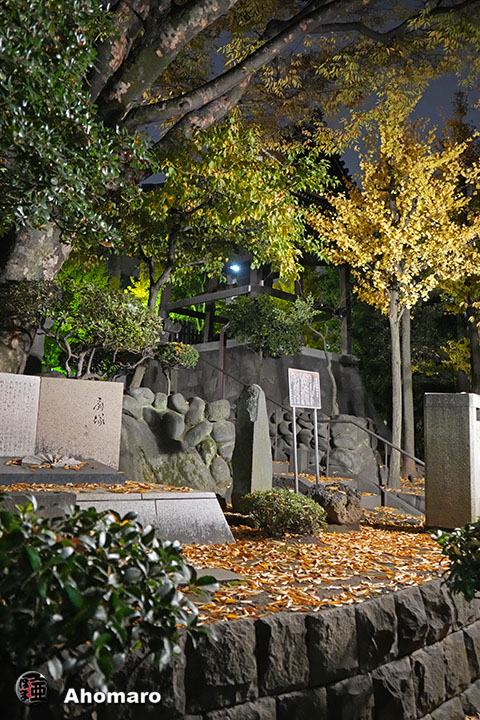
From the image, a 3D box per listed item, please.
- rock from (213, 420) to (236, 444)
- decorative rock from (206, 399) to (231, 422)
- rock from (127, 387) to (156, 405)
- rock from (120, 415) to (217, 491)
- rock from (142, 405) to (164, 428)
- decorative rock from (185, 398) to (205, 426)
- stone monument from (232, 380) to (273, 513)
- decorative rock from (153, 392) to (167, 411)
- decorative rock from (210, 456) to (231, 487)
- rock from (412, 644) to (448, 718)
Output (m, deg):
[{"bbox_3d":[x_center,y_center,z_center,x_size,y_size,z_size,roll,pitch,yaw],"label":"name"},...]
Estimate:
[{"bbox_3d":[-0.173,0.755,6.255,0.230,0.240,0.220,2,-7,-20],"label":"rock"},{"bbox_3d":[-0.252,0.592,7.000,0.272,0.272,0.260,1,-7,-3],"label":"decorative rock"},{"bbox_3d":[-1.029,0.369,6.199,0.290,0.190,0.240,2,-7,-20],"label":"rock"},{"bbox_3d":[-0.756,1.008,6.600,1.080,0.820,0.700,1,-7,-3],"label":"rock"},{"bbox_3d":[-1.006,0.661,7.000,0.249,0.272,0.250,1,-7,-3],"label":"rock"},{"bbox_3d":[-0.528,0.604,7.000,0.226,0.339,0.260,1,-7,-3],"label":"decorative rock"},{"bbox_3d":[0.121,0.839,5.842,0.300,1.220,0.240,7,-9,-45],"label":"stone monument"},{"bbox_3d":[-0.845,0.437,6.292,0.150,0.190,0.180,2,-7,-20],"label":"decorative rock"},{"bbox_3d":[-0.218,1.232,6.650,0.215,0.323,0.250,1,-7,-3],"label":"decorative rock"},{"bbox_3d":[0.854,1.573,3.027,0.280,0.300,0.230,5,-8,-38],"label":"rock"}]

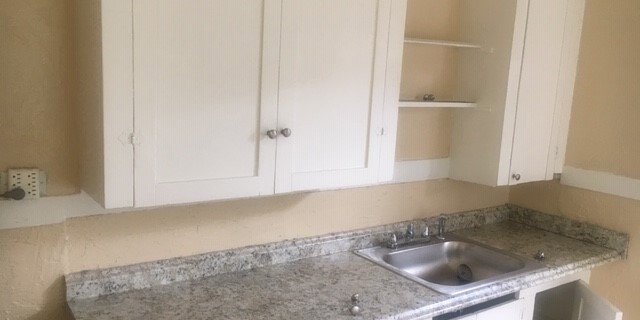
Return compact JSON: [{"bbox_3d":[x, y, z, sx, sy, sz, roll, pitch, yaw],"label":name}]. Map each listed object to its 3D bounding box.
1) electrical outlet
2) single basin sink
[{"bbox_3d":[-0.916,0.075,1.662,0.083,0.093,0.032,-3,11,-35],"label":"electrical outlet"},{"bbox_3d":[0.578,0.511,2.417,0.635,0.140,0.562,-3,11,-35],"label":"single basin sink"}]

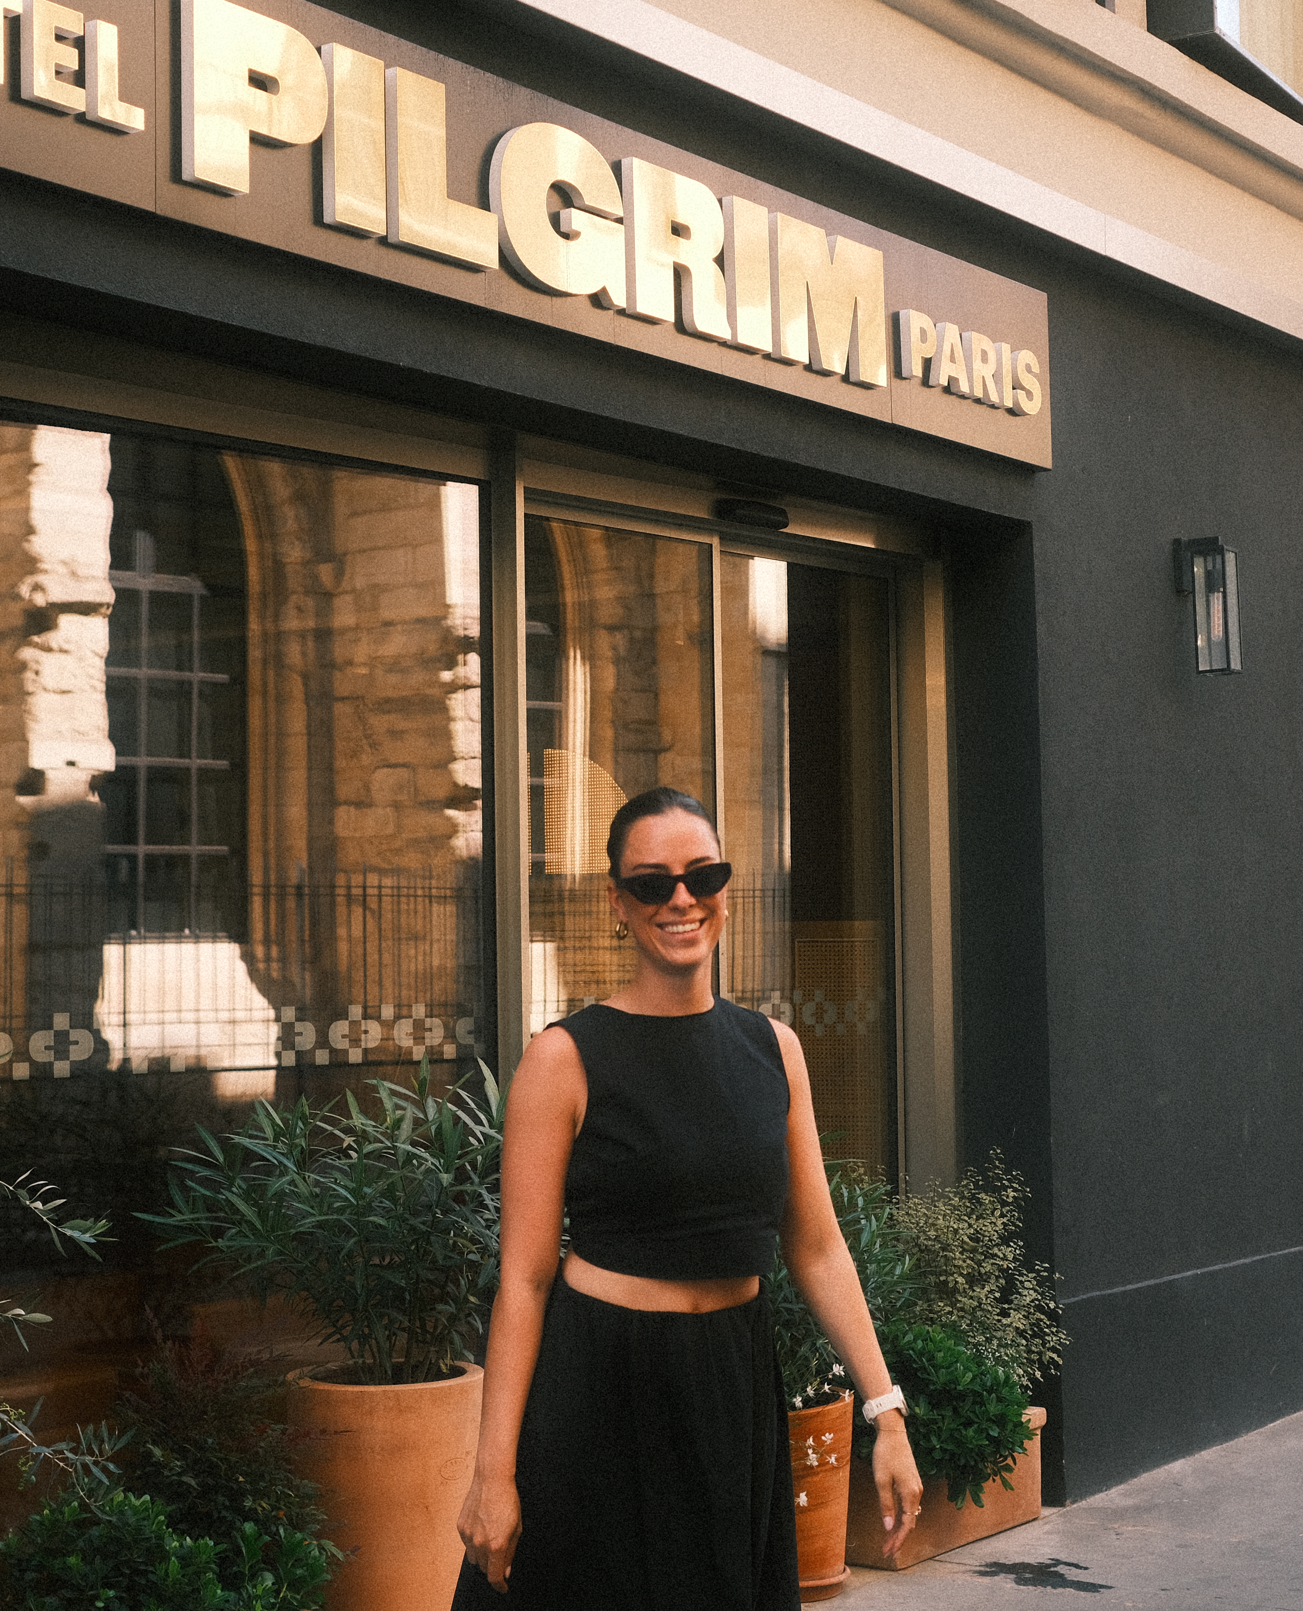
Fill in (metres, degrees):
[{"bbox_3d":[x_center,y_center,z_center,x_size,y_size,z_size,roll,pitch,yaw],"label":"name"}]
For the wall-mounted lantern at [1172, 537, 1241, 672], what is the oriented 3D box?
[{"bbox_3d":[1.627,-0.565,7.991,0.145,0.380,0.100,-3,-4,36],"label":"wall-mounted lantern"}]

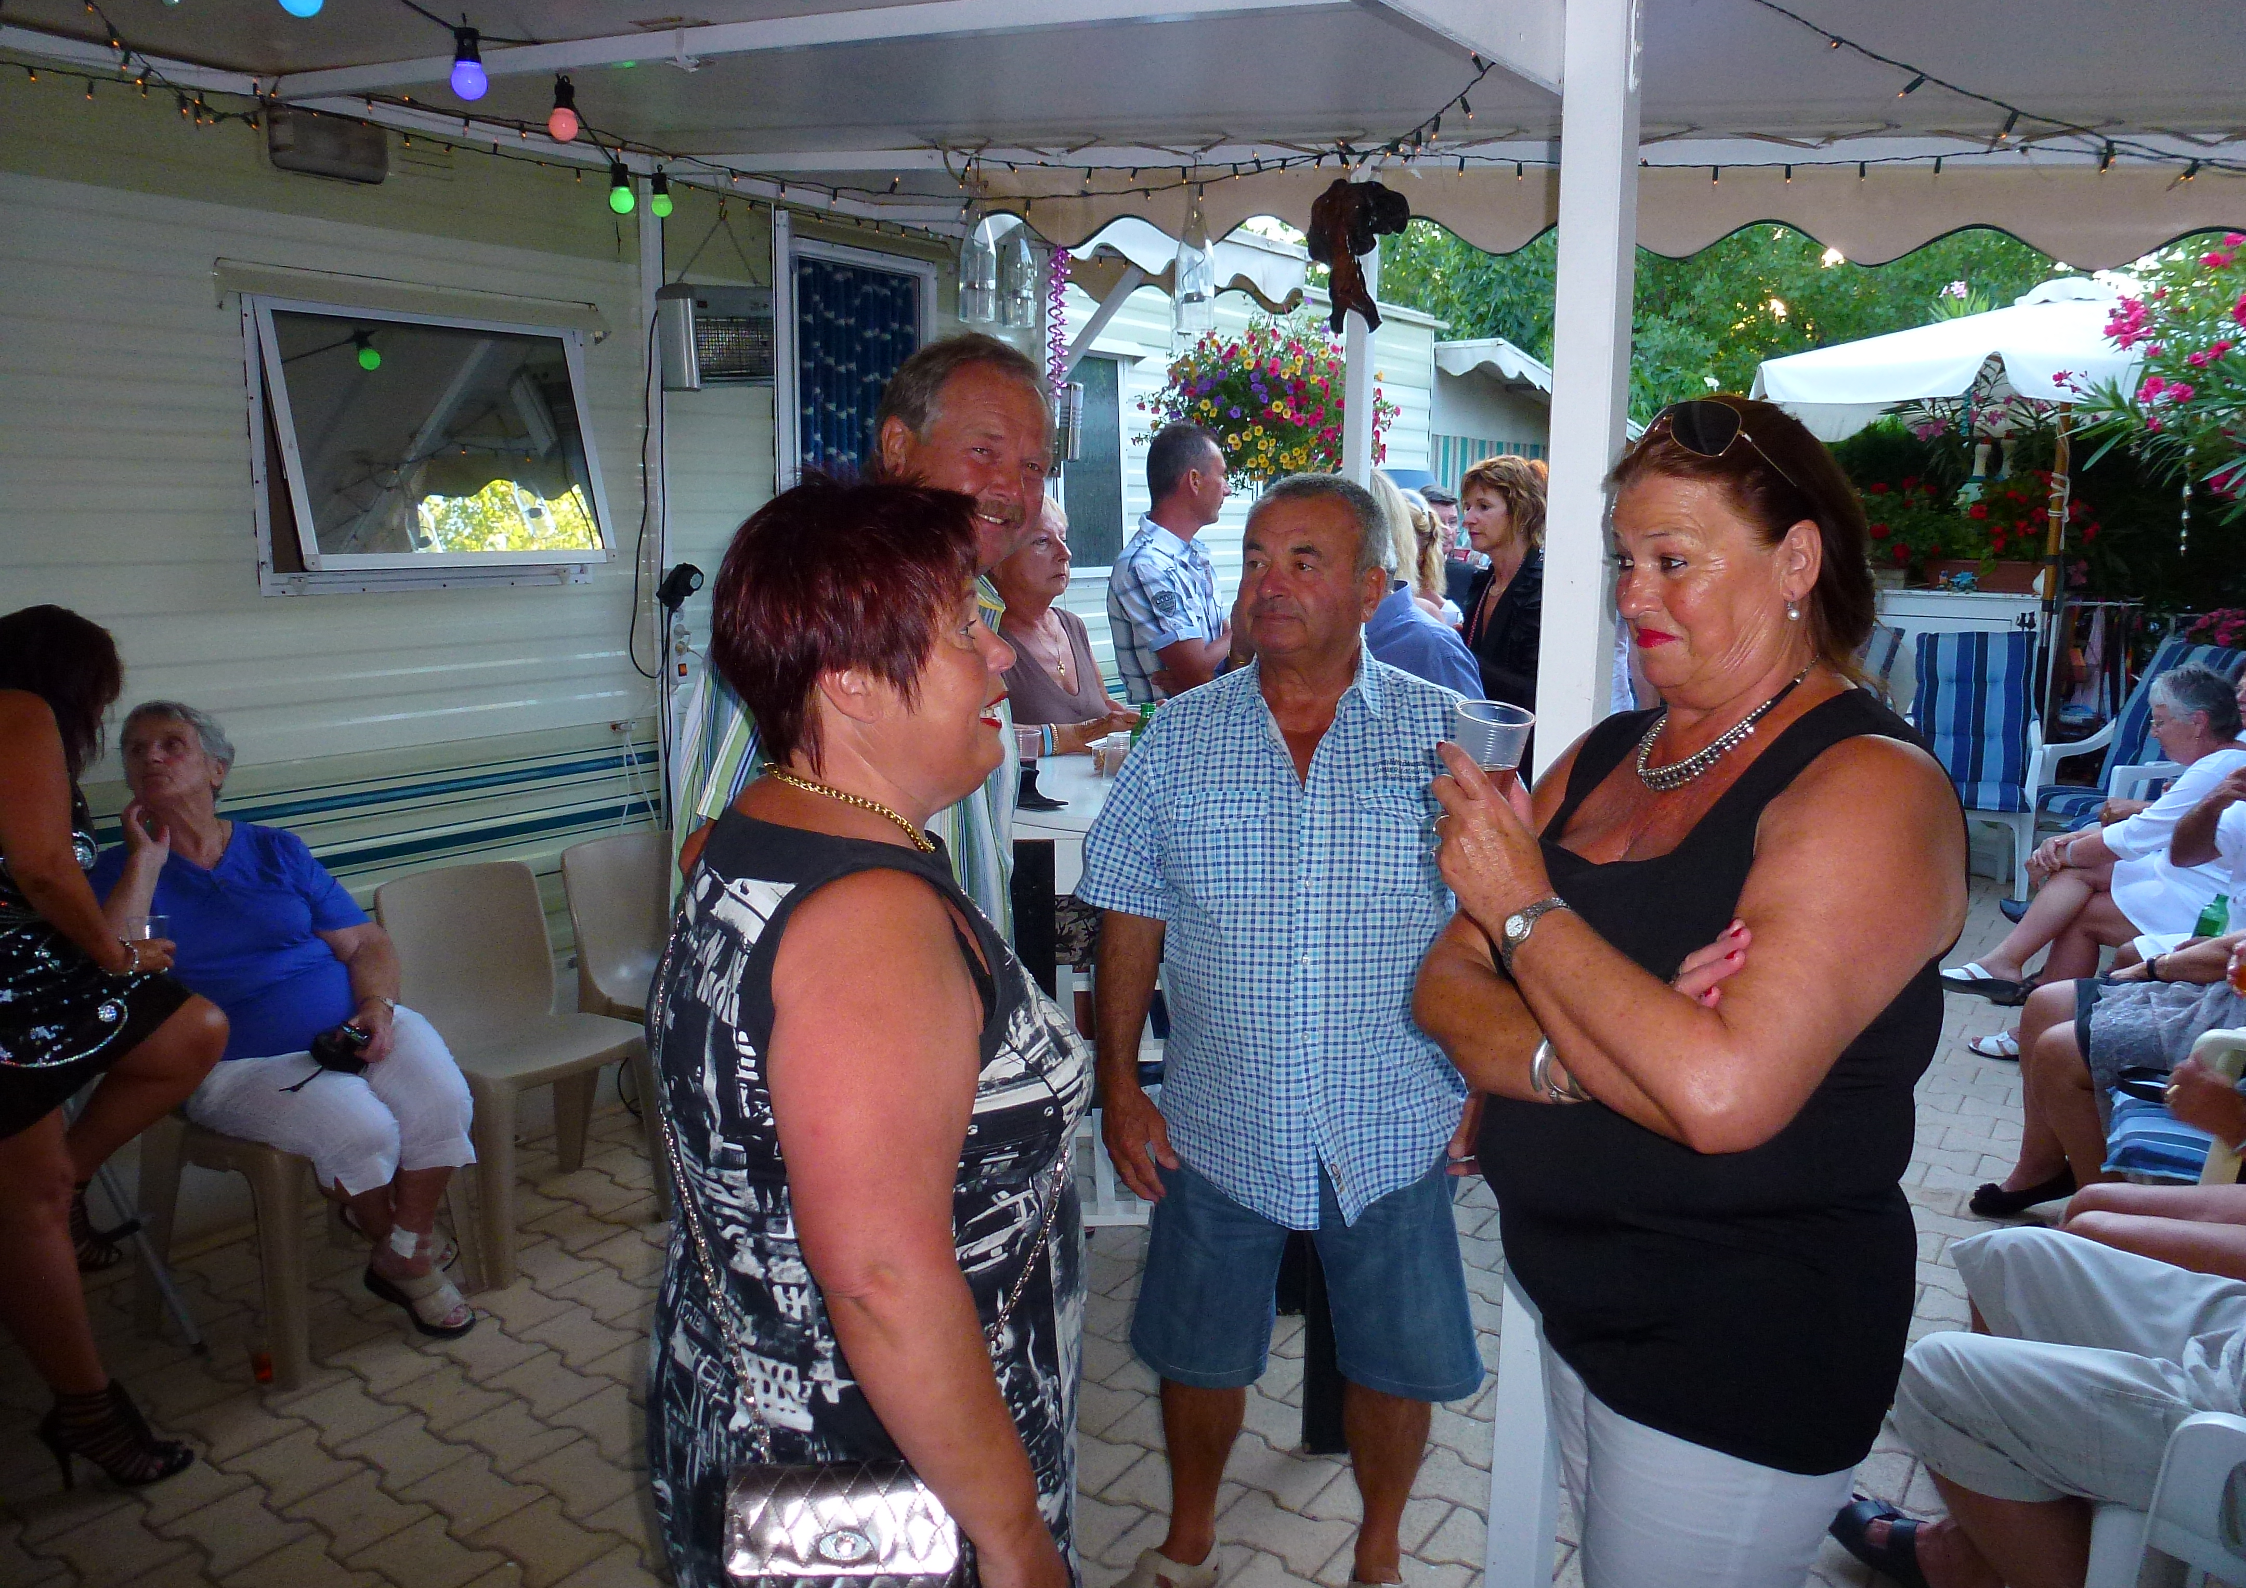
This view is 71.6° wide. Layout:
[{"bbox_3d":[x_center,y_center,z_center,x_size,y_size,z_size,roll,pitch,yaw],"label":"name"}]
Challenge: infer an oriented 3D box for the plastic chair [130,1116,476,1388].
[{"bbox_3d":[-1.589,0.650,3.066,0.520,0.800,0.480,7,12,35],"label":"plastic chair"}]

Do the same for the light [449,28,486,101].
[{"bbox_3d":[-0.934,-1.039,2.220,0.053,0.108,0.053,7,12,35],"label":"light"}]

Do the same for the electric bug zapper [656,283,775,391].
[{"bbox_3d":[-1.008,-1.157,3.951,0.088,0.255,0.345,9,16,32],"label":"electric bug zapper"}]

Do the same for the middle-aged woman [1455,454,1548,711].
[{"bbox_3d":[1.069,-0.070,4.399,0.360,1.730,0.500,-7,12,-36],"label":"middle-aged woman"}]

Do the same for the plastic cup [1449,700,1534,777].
[{"bbox_3d":[0.333,-0.034,1.420,0.073,0.085,0.073,7,21,-3],"label":"plastic cup"}]

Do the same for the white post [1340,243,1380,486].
[{"bbox_3d":[0.664,-0.420,4.525,0.060,2.440,0.060,7,12,35],"label":"white post"}]

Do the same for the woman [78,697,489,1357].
[{"bbox_3d":[-1.567,0.439,2.970,0.600,1.250,0.580,6,11,29],"label":"woman"}]

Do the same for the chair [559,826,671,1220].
[{"bbox_3d":[-1.066,0.526,3.800,0.520,0.800,0.480,7,12,35],"label":"chair"}]

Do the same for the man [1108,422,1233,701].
[{"bbox_3d":[0.118,-0.034,4.055,0.400,1.800,0.520,2,10,8],"label":"man"}]

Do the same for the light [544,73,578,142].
[{"bbox_3d":[-1.009,-1.232,2.800,0.053,0.122,0.053,7,12,35],"label":"light"}]

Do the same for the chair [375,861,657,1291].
[{"bbox_3d":[-1.334,0.589,3.432,0.520,0.800,0.480,7,12,35],"label":"chair"}]

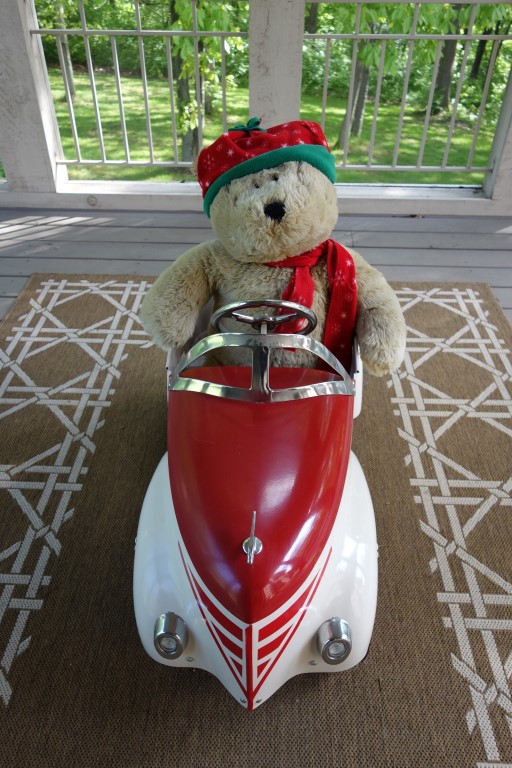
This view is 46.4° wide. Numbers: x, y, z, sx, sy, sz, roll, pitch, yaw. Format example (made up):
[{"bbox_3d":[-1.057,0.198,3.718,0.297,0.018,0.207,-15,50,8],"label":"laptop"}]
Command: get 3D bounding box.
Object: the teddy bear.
[{"bbox_3d":[0.036,-0.212,1.182,0.550,0.540,0.390,1,38,1],"label":"teddy bear"}]

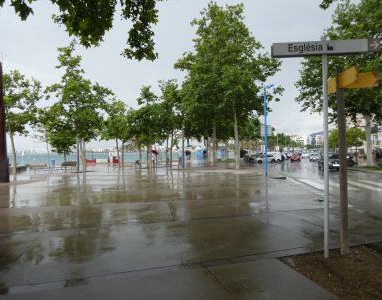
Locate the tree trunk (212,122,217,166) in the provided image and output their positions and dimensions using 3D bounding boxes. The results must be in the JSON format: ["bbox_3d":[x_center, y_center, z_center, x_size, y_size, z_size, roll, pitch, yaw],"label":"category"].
[{"bbox_3d":[2.903,-0.726,35.000,0.330,5.490,0.330,-1,-1,0],"label":"tree trunk"}]

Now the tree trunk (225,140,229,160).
[{"bbox_3d":[6.397,0.088,49.000,0.300,3.534,0.300,-1,-1,0],"label":"tree trunk"}]

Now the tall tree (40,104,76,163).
[{"bbox_3d":[-13.567,-1.542,28.500,3.700,6.700,3.600,-1,0,0],"label":"tall tree"}]

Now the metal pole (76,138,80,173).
[{"bbox_3d":[-9.591,0.404,23.600,0.150,3.106,0.150,-1,-1,0],"label":"metal pole"}]

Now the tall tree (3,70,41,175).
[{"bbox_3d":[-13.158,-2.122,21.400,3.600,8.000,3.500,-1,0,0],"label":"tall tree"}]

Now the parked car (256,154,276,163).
[{"bbox_3d":[12.712,1.449,47.000,3.900,1.475,1.720,0,-1,-18],"label":"parked car"}]

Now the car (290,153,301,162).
[{"bbox_3d":[18.607,1.325,49.000,1.750,1.484,4.100,-1,-1,18],"label":"car"}]

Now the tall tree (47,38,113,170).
[{"bbox_3d":[-9.962,-3.967,25.000,6.000,11.810,6.000,-1,-1,0],"label":"tall tree"}]

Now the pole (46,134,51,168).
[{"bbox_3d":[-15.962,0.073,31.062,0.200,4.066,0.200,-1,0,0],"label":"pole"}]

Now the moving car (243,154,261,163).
[{"bbox_3d":[9.001,1.055,39.000,4.000,1.420,1.750,-1,0,15],"label":"moving car"}]

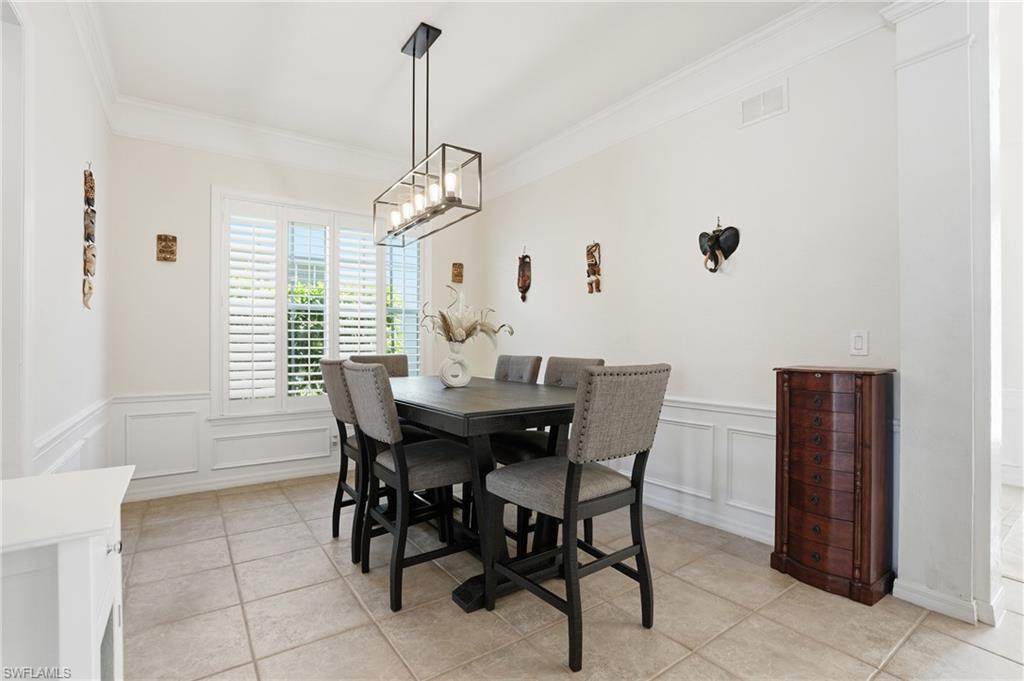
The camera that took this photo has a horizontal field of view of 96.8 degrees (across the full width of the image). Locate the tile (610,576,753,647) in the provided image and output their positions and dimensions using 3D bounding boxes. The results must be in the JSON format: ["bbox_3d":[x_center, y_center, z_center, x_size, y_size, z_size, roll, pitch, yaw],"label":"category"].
[{"bbox_3d":[0.747,1.198,2.046,0.450,0.012,0.450,1,-1,-36],"label":"tile"}]

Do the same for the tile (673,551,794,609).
[{"bbox_3d":[1.119,1.203,2.310,0.450,0.012,0.450,1,-1,-36],"label":"tile"}]

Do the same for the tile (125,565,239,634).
[{"bbox_3d":[-1.528,1.188,2.100,0.450,0.012,0.450,1,-1,-36],"label":"tile"}]

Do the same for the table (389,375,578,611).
[{"bbox_3d":[-0.309,0.737,2.673,1.040,0.914,1.910,1,-1,-35],"label":"table"}]

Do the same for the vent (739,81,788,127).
[{"bbox_3d":[1.475,-1.388,2.678,0.015,0.192,0.285,1,-1,-35],"label":"vent"}]

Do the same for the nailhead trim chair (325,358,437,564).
[{"bbox_3d":[-0.771,0.657,2.738,0.610,1.075,0.510,1,-1,-35],"label":"nailhead trim chair"}]

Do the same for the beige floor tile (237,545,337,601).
[{"bbox_3d":[-1.159,1.192,2.349,0.450,0.012,0.450,1,-1,-36],"label":"beige floor tile"}]

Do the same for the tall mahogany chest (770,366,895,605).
[{"bbox_3d":[1.585,0.668,2.282,0.300,1.040,0.445,1,-1,-35],"label":"tall mahogany chest"}]

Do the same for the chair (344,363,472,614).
[{"bbox_3d":[-0.459,0.650,2.291,0.610,1.075,0.510,1,-1,-35],"label":"chair"}]

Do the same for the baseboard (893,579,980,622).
[{"bbox_3d":[1.879,1.148,2.028,0.020,0.100,0.274,1,-1,-36],"label":"baseboard"}]

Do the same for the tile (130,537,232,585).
[{"bbox_3d":[-1.791,1.191,2.467,0.450,0.012,0.450,1,-1,-36],"label":"tile"}]

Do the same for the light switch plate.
[{"bbox_3d":[1.745,0.017,2.284,0.008,0.119,0.072,1,-1,-35],"label":"light switch plate"}]

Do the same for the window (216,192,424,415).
[{"bbox_3d":[-1.650,-0.286,4.199,1.812,1.784,0.100,1,-1,-36],"label":"window"}]

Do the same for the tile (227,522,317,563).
[{"bbox_3d":[-1.423,1.199,2.716,0.450,0.010,0.450,1,-1,-35],"label":"tile"}]

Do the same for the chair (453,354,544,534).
[{"bbox_3d":[-0.163,0.663,3.177,0.610,1.075,0.510,1,-1,-35],"label":"chair"}]

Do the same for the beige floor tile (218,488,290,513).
[{"bbox_3d":[-1.946,1.210,3.453,0.450,0.010,0.450,1,-1,-35],"label":"beige floor tile"}]

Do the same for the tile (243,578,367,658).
[{"bbox_3d":[-0.894,1.189,1.982,0.450,0.012,0.450,1,-1,-36],"label":"tile"}]

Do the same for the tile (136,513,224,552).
[{"bbox_3d":[-2.049,1.201,2.837,0.450,0.010,0.450,1,-1,-35],"label":"tile"}]

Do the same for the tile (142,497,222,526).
[{"bbox_3d":[-2.313,1.196,3.197,0.450,0.012,0.450,1,-1,-36],"label":"tile"}]

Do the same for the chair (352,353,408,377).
[{"bbox_3d":[-0.934,0.661,3.550,0.480,1.080,0.610,1,-1,-36],"label":"chair"}]

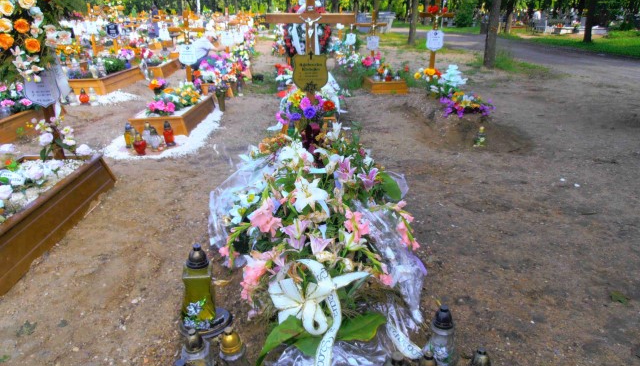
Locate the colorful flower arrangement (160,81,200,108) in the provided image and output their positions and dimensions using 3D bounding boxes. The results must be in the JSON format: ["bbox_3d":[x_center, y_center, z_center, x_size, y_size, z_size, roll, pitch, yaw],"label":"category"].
[{"bbox_3d":[-1.983,-1.276,6.263,0.570,0.320,0.460,0,21,0],"label":"colorful flower arrangement"}]

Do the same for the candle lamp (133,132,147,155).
[{"bbox_3d":[-1.944,-0.426,4.784,0.139,0.243,0.114,0,22,0],"label":"candle lamp"}]

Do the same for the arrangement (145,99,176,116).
[{"bbox_3d":[-2.082,-0.982,5.755,0.370,0.210,0.300,0,21,0],"label":"arrangement"}]

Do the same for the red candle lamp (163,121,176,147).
[{"bbox_3d":[-1.747,-0.573,5.115,0.119,0.269,0.119,0,22,0],"label":"red candle lamp"}]

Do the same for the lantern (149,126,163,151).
[{"bbox_3d":[-1.825,-0.490,4.910,0.119,0.267,0.119,0,22,0],"label":"lantern"}]

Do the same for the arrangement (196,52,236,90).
[{"bbox_3d":[-1.786,-1.968,7.657,0.660,0.570,0.520,0,21,0],"label":"arrangement"}]

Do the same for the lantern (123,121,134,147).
[{"bbox_3d":[-2.141,-0.538,5.013,0.084,0.277,0.084,0,22,0],"label":"lantern"}]

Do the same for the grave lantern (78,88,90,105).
[{"bbox_3d":[-3.929,-1.435,7.403,0.165,0.270,0.165,0,21,0],"label":"grave lantern"}]

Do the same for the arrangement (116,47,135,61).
[{"bbox_3d":[-4.113,-2.723,9.405,0.366,0.287,0.327,0,22,0],"label":"arrangement"}]

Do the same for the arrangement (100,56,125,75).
[{"bbox_3d":[-4.099,-2.319,8.808,0.460,0.360,0.420,0,21,0],"label":"arrangement"}]

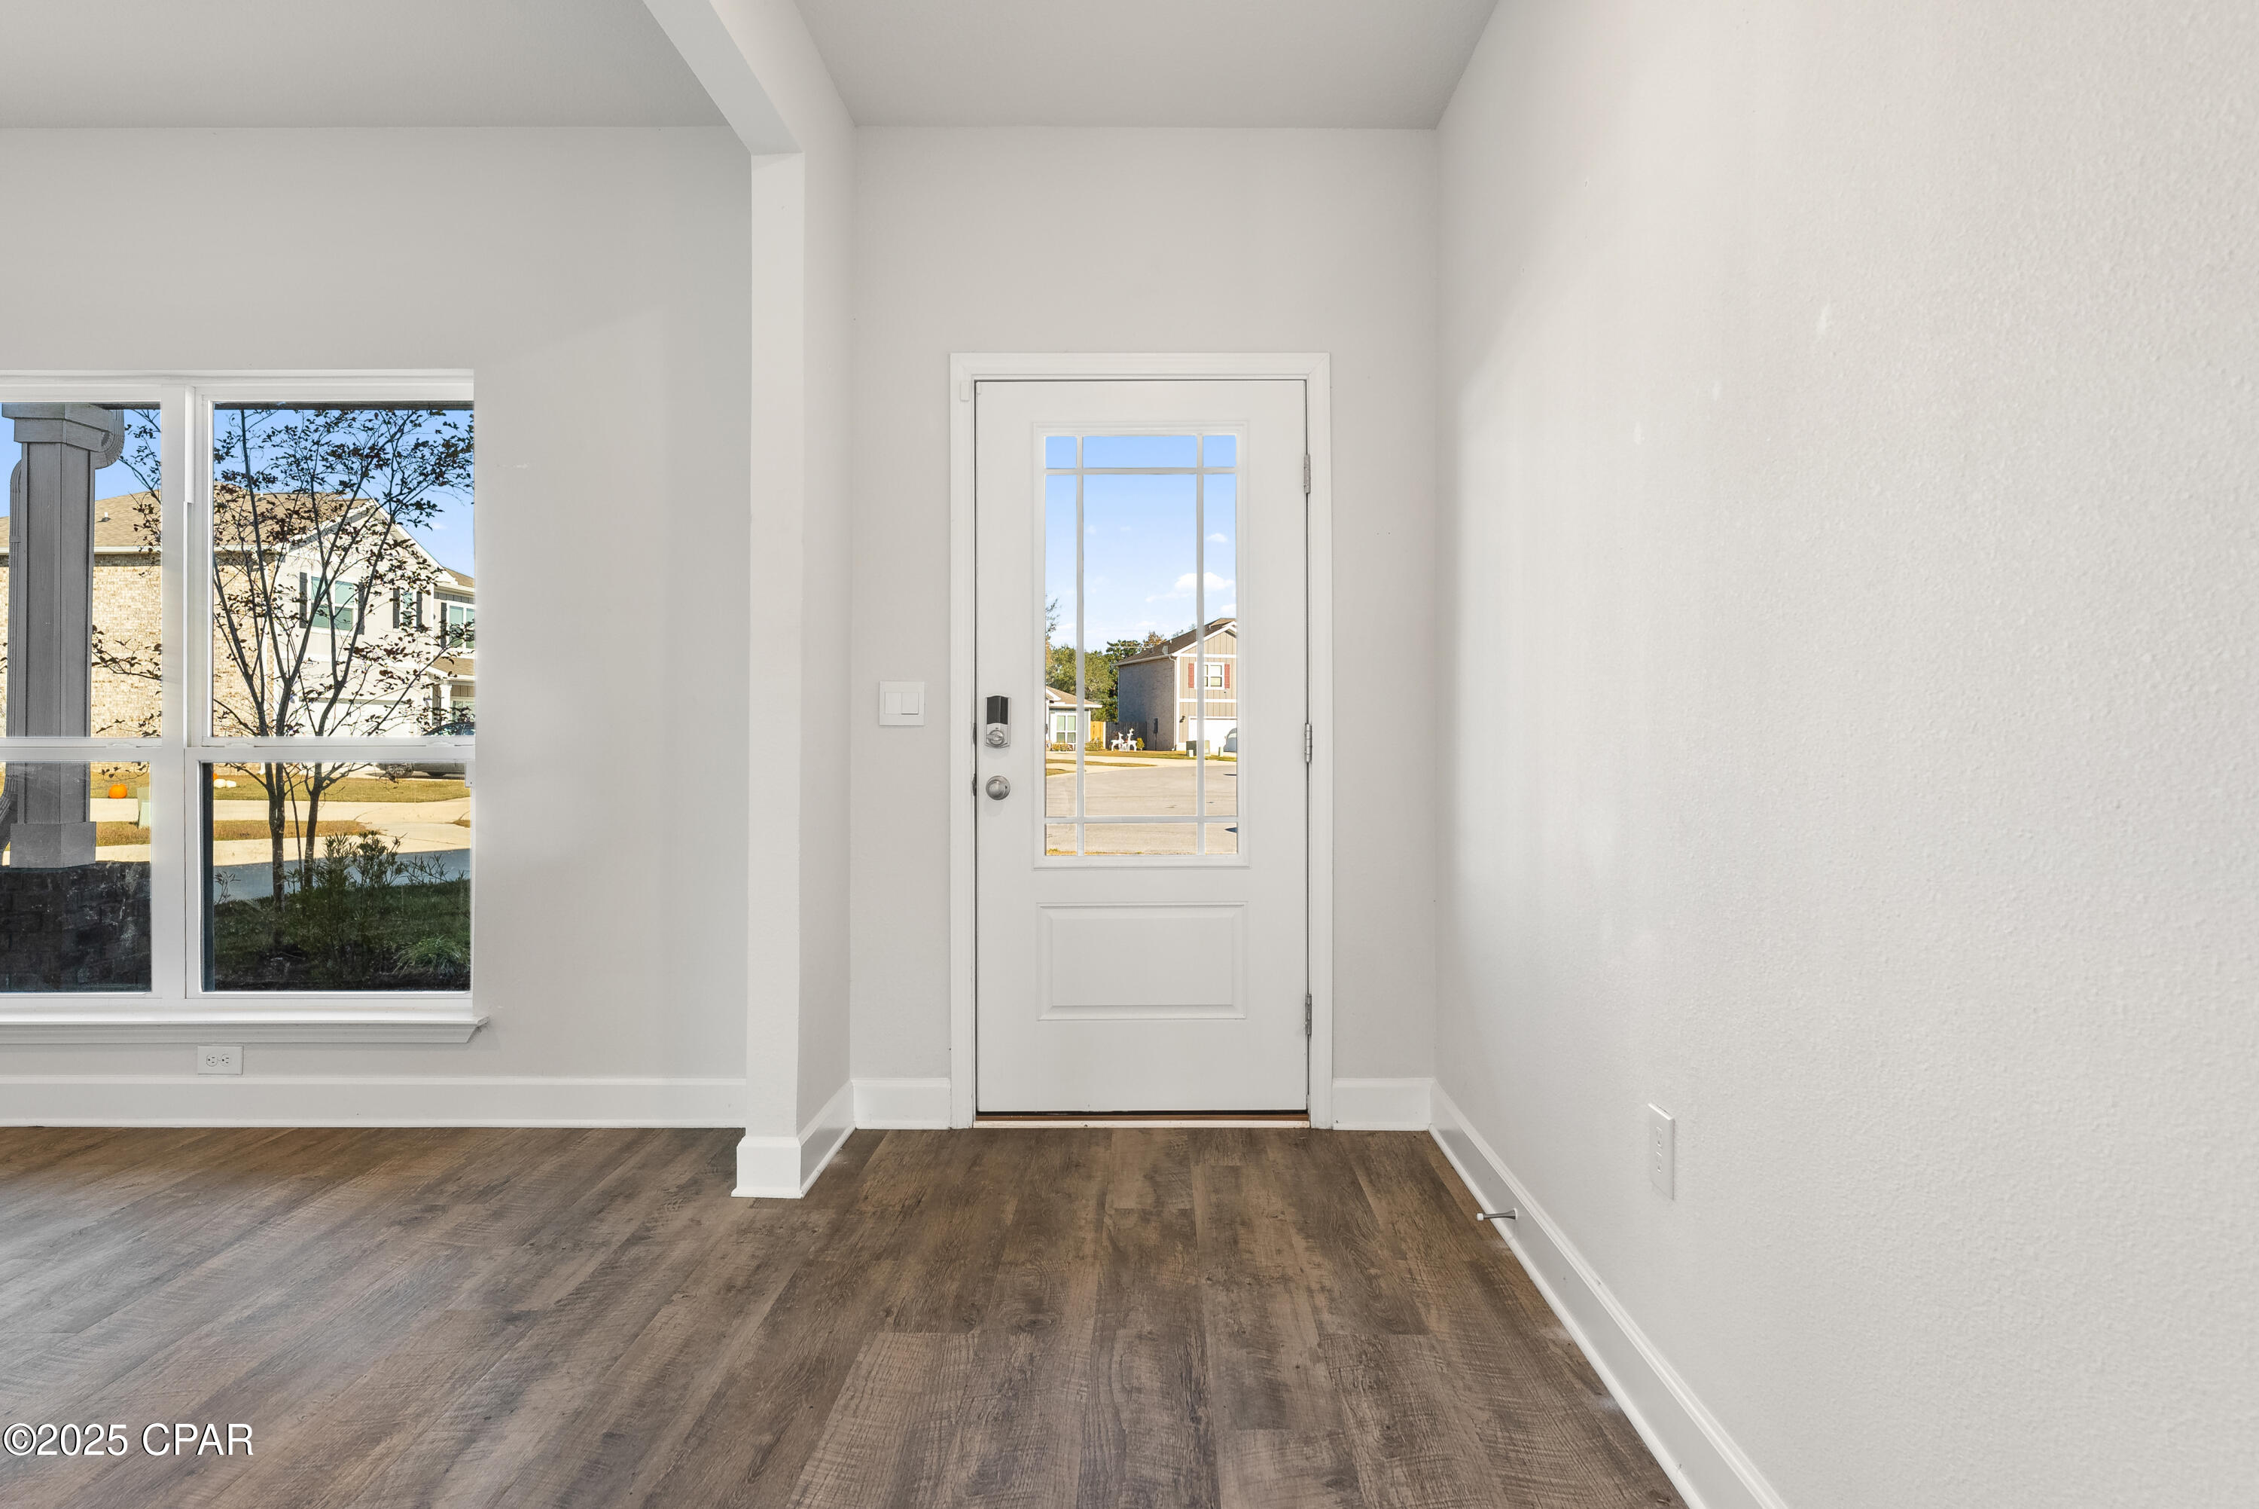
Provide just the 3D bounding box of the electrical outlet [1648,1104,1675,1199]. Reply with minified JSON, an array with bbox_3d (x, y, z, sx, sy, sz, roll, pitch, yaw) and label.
[{"bbox_3d":[0.813,0.609,1.825,0.009,0.123,0.078,0,1,1],"label":"electrical outlet"}]

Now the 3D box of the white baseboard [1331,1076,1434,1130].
[{"bbox_3d":[0.692,0.955,3.258,0.272,0.140,0.022,0,1,1],"label":"white baseboard"}]

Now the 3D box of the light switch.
[{"bbox_3d":[-0.622,-0.137,3.263,0.123,0.123,0.012,0,1,1],"label":"light switch"}]

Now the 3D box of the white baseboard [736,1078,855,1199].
[{"bbox_3d":[-0.831,0.958,3.000,0.165,0.140,0.510,0,1,0],"label":"white baseboard"}]

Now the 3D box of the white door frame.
[{"bbox_3d":[0.030,-0.040,3.290,1.040,2.115,0.100,0,1,1],"label":"white door frame"}]

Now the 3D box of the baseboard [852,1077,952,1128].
[{"bbox_3d":[-0.619,0.955,3.258,0.265,0.140,0.022,0,1,1],"label":"baseboard"}]

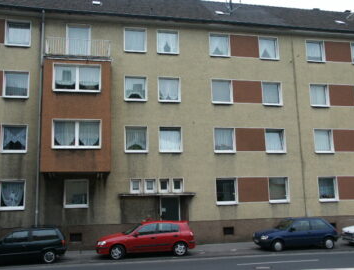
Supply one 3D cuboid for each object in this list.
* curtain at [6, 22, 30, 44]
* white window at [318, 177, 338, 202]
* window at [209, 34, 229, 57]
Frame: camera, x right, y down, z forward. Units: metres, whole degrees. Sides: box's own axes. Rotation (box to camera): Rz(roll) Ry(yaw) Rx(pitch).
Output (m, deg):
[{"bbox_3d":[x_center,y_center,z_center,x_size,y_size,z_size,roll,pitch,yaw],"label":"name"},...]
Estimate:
[{"bbox_3d":[-8.005,-5.165,19.503,1.046,1.201,0.100,1,-10,-12],"label":"curtain"},{"bbox_3d":[8.402,3.005,21.397,1.218,1.375,0.150,1,-10,-12],"label":"white window"},{"bbox_3d":[2.499,-5.167,22.272,1.218,1.364,0.150,1,-10,-12],"label":"window"}]

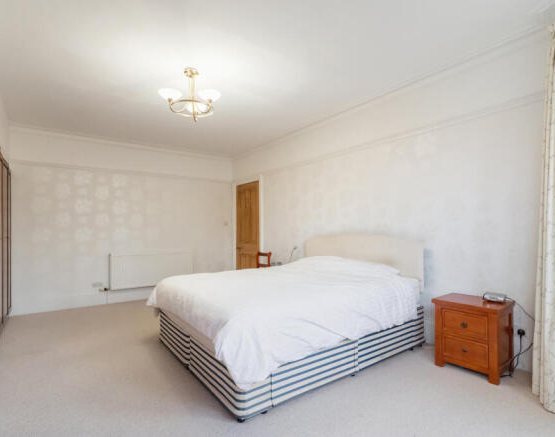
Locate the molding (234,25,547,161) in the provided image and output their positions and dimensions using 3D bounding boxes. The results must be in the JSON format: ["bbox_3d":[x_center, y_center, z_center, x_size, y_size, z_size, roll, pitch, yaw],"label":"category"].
[{"bbox_3d":[0.535,-1.213,3.845,0.102,0.112,4.564,2,-3,-38],"label":"molding"}]

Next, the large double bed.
[{"bbox_3d":[0.128,0.691,2.904,2.101,1.071,1.642,2,-3,-36],"label":"large double bed"}]

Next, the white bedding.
[{"bbox_3d":[0.048,0.745,2.855,1.958,0.612,1.683,2,-3,-36],"label":"white bedding"}]

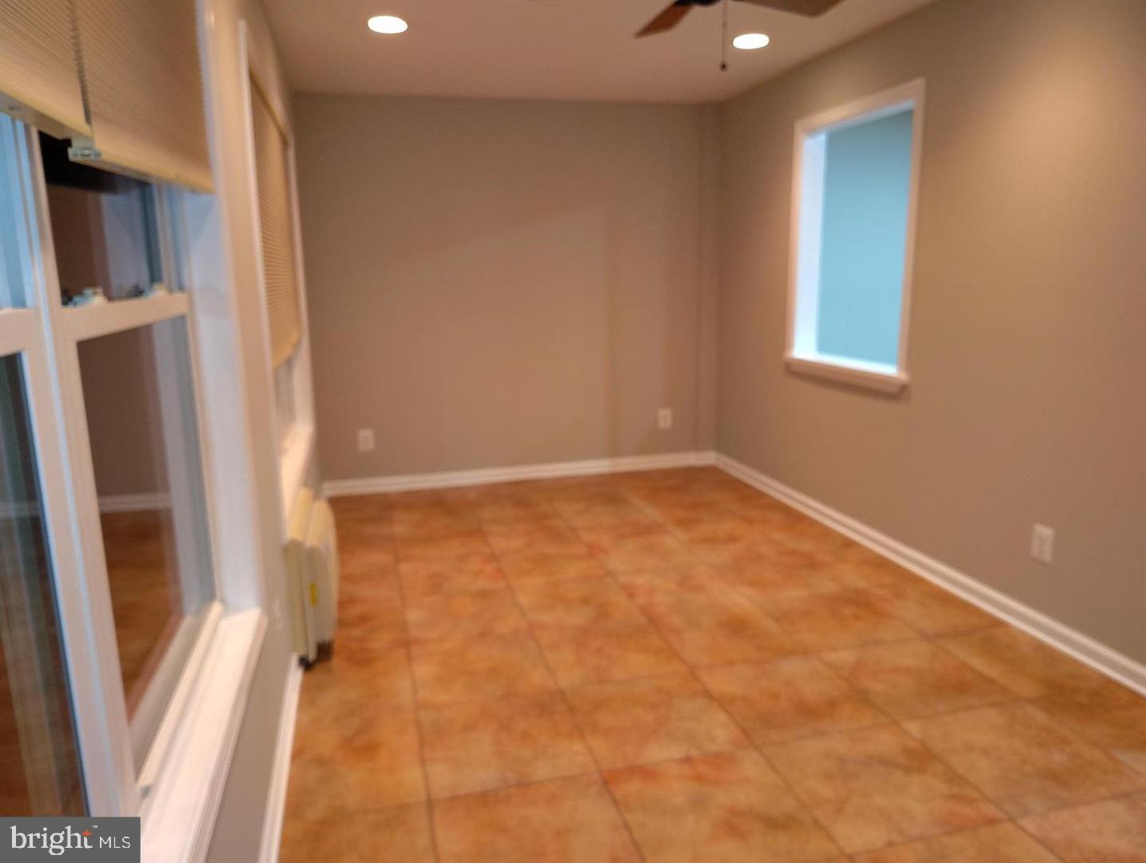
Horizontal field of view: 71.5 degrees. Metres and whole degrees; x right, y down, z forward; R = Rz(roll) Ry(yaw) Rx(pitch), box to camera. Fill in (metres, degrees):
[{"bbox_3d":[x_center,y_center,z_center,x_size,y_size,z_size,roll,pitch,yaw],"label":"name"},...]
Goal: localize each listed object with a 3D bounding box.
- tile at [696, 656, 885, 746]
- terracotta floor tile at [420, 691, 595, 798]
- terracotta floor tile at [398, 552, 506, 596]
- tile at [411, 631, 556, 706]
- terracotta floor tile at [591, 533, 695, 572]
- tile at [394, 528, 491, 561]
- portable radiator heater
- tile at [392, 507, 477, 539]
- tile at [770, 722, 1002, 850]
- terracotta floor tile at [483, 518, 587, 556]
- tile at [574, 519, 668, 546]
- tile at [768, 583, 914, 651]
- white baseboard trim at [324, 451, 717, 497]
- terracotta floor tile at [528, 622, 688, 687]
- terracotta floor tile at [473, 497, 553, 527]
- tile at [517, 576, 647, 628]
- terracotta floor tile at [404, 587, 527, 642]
[{"bbox_3d":[0.682,0.842,2.536,0.453,0.012,0.453,-4,11,-14],"label":"tile"},{"bbox_3d":[-0.203,0.897,2.314,0.453,0.012,0.453,-4,11,-14],"label":"terracotta floor tile"},{"bbox_3d":[-0.548,0.649,3.614,0.455,0.010,0.455,-3,11,-14],"label":"terracotta floor tile"},{"bbox_3d":[-0.318,0.814,2.748,0.453,0.012,0.453,-4,11,-14],"label":"tile"},{"bbox_3d":[0.337,0.596,3.838,0.455,0.010,0.455,-3,11,-14],"label":"terracotta floor tile"},{"bbox_3d":[-0.663,0.567,4.049,0.455,0.010,0.455,-3,11,-14],"label":"tile"},{"bbox_3d":[-0.974,0.521,3.041,0.148,0.465,0.690,-4,11,-14],"label":"portable radiator heater"},{"bbox_3d":[-0.762,0.490,4.435,0.453,0.012,0.453,-4,11,-14],"label":"tile"},{"bbox_3d":[0.796,0.924,2.099,0.455,0.010,0.455,-3,11,-14],"label":"tile"},{"bbox_3d":[-0.220,0.540,4.160,0.455,0.010,0.455,-3,11,-14],"label":"terracotta floor tile"},{"bbox_3d":[0.236,0.517,4.232,0.453,0.012,0.453,-4,11,-14],"label":"tile"},{"bbox_3d":[1.010,0.731,3.082,0.453,0.012,0.453,-4,11,-14],"label":"tile"},{"bbox_3d":[-0.260,0.268,5.242,2.591,0.102,0.016,-4,11,-14],"label":"white baseboard trim"},{"bbox_3d":[0.124,0.786,2.856,0.455,0.010,0.455,-3,11,-14],"label":"terracotta floor tile"},{"bbox_3d":[-0.335,0.458,4.595,0.455,0.010,0.455,-3,11,-14],"label":"terracotta floor tile"},{"bbox_3d":[0.009,0.704,3.291,0.455,0.010,0.455,-3,11,-14],"label":"tile"},{"bbox_3d":[-0.432,0.730,3.183,0.453,0.012,0.453,-4,11,-14],"label":"terracotta floor tile"}]

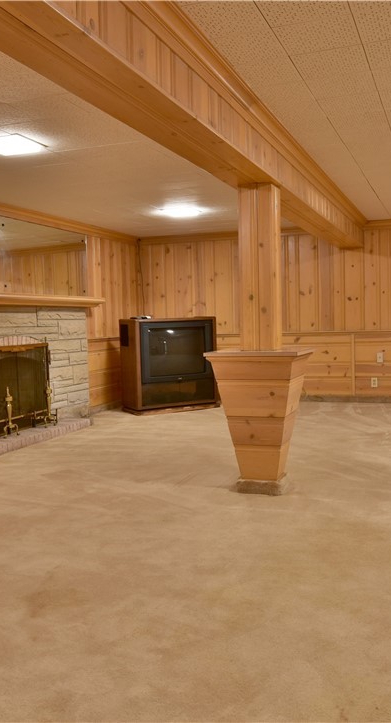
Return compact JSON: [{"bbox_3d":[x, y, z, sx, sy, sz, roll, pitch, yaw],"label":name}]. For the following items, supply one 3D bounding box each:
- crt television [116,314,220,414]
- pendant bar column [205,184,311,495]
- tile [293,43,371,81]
[{"bbox_3d":[-0.318,0.033,7.420,1.040,1.050,0.580,-3,4,-28],"label":"crt television"},{"bbox_3d":[0.423,-0.129,4.024,0.570,1.920,0.570,0,4,22],"label":"pendant bar column"},{"bbox_3d":[0.615,-1.343,2.839,0.305,0.020,0.305,0,4,22],"label":"tile"}]

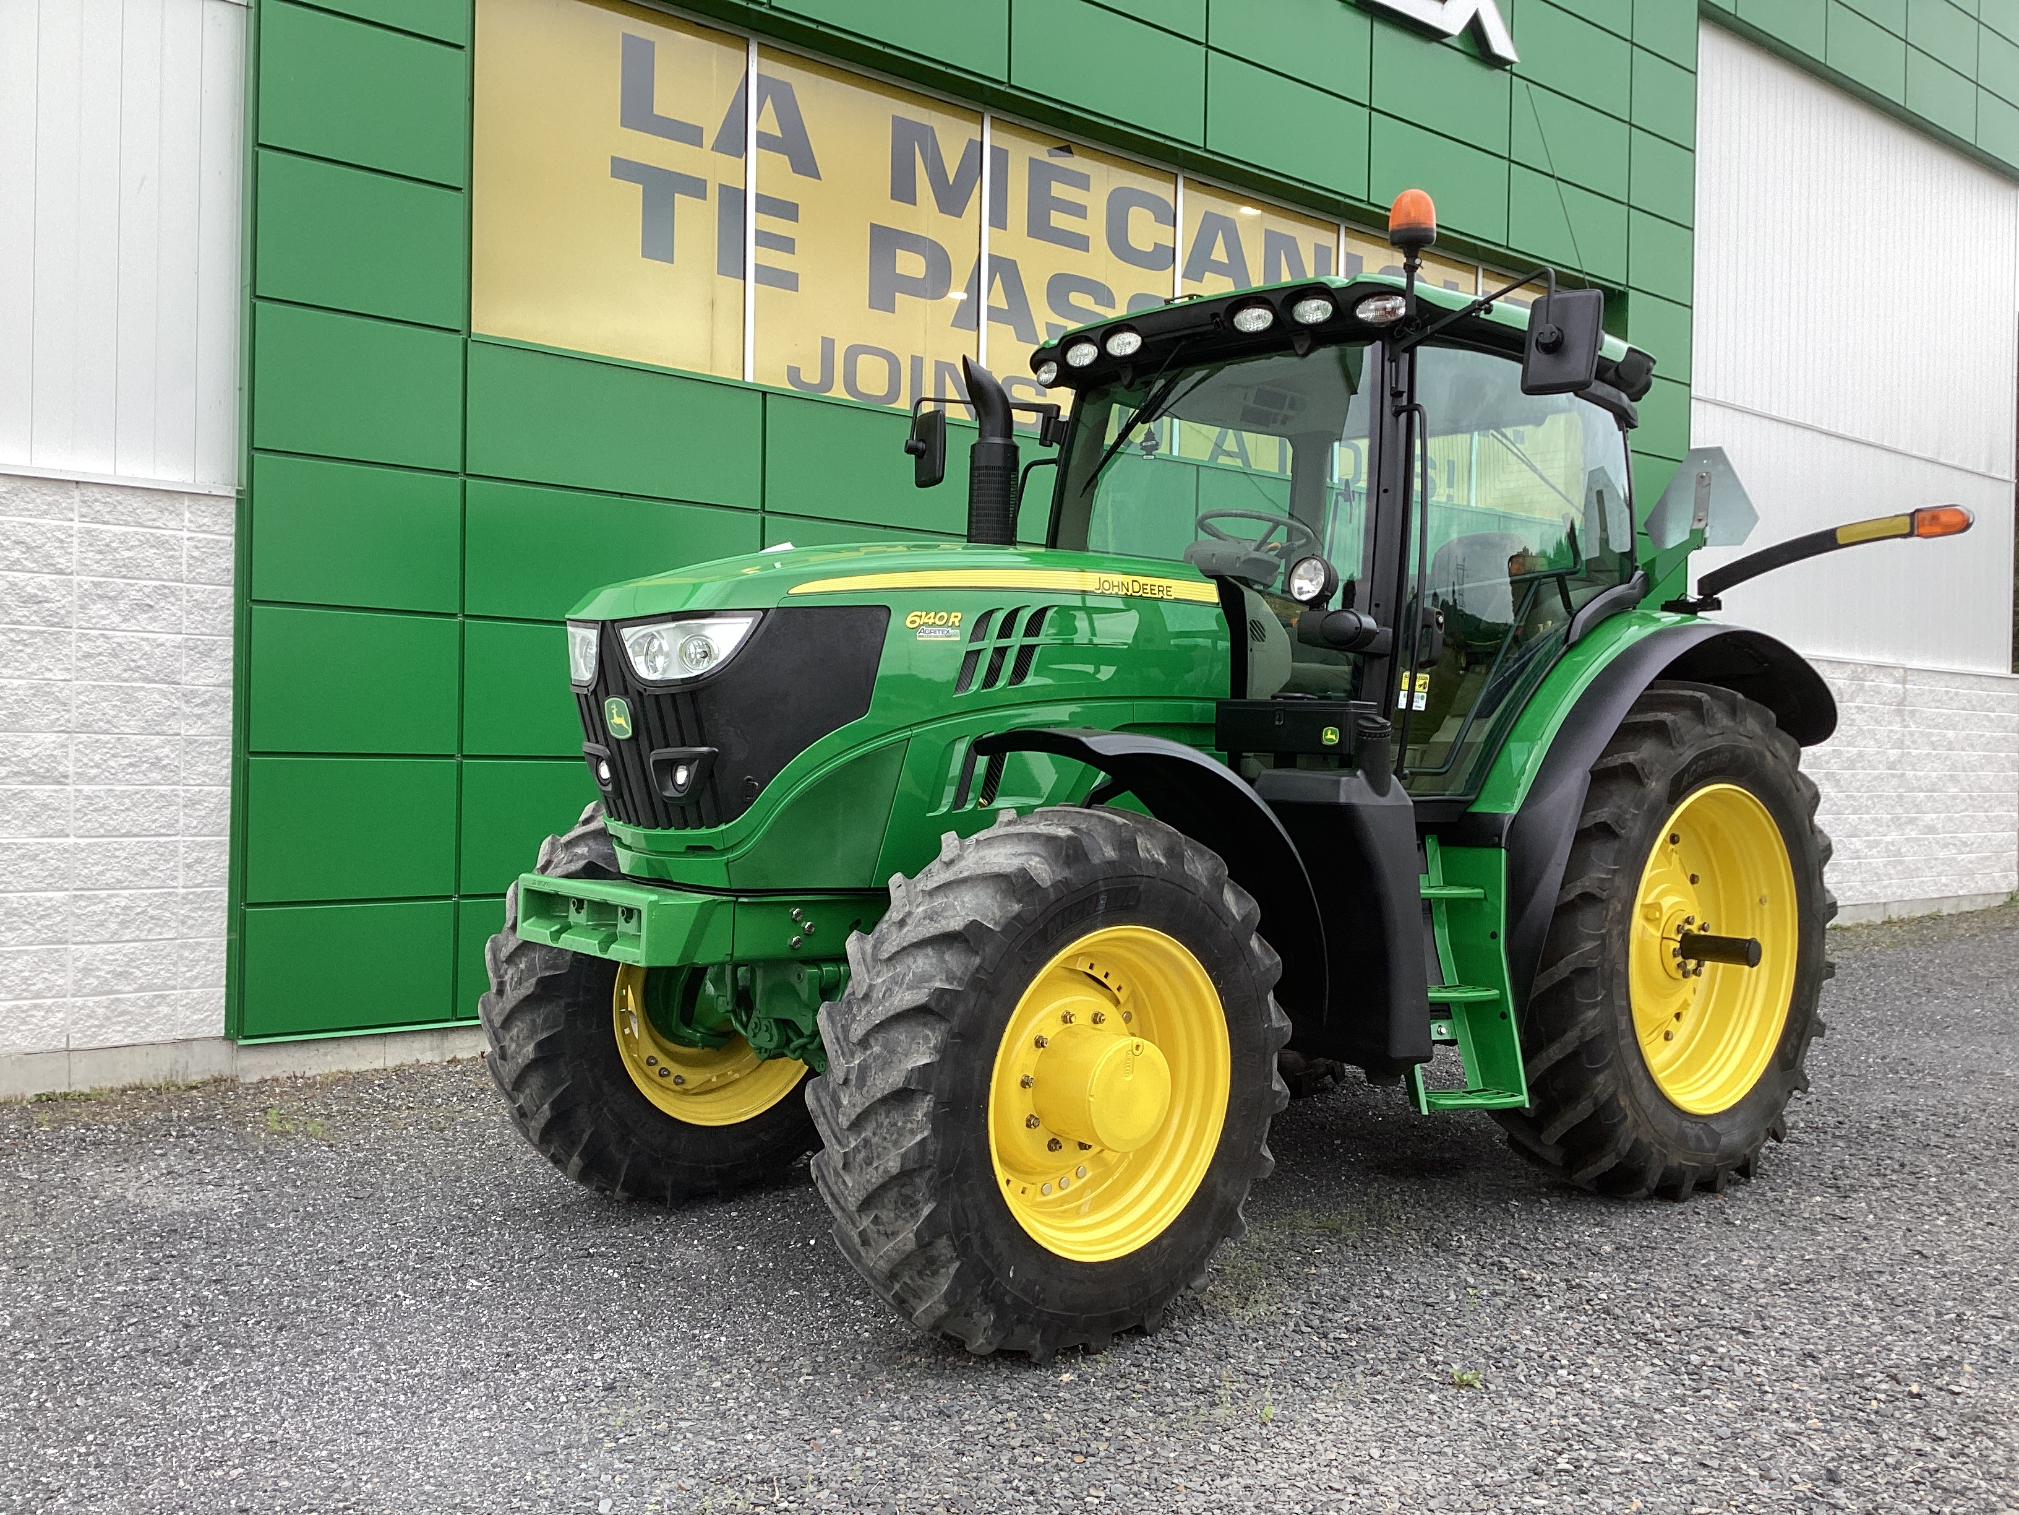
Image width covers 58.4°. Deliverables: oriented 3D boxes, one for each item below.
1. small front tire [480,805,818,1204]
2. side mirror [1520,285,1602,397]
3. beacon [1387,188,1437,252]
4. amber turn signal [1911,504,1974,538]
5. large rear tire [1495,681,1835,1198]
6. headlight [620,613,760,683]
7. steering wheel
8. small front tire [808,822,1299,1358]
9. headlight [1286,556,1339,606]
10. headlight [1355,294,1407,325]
[{"bbox_3d":[-1.007,0.743,5.862,1.380,1.360,0.380,1,1,-40],"label":"small front tire"},{"bbox_3d":[1.504,-1.131,4.918,0.080,0.265,0.210,12,-5,-40],"label":"side mirror"},{"bbox_3d":[1.187,-1.584,5.324,0.138,0.185,0.138,2,1,0],"label":"beacon"},{"bbox_3d":[2.990,-0.757,5.800,0.065,0.090,0.175,1,-4,-40],"label":"amber turn signal"},{"bbox_3d":[2.270,0.631,6.307,1.806,1.786,0.475,1,1,-40],"label":"large rear tire"},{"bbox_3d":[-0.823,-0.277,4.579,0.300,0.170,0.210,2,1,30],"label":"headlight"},{"bbox_3d":[0.849,-0.775,6.201,0.400,0.080,0.400,22,-12,-39],"label":"steering wheel"},{"bbox_3d":[0.145,0.800,4.540,1.380,1.360,0.380,1,1,-40],"label":"small front tire"},{"bbox_3d":[0.863,-0.502,5.139,0.085,0.139,0.138,1,1,-40],"label":"headlight"},{"bbox_3d":[1.131,-1.340,5.433,0.165,0.090,0.080,2,1,32],"label":"headlight"}]

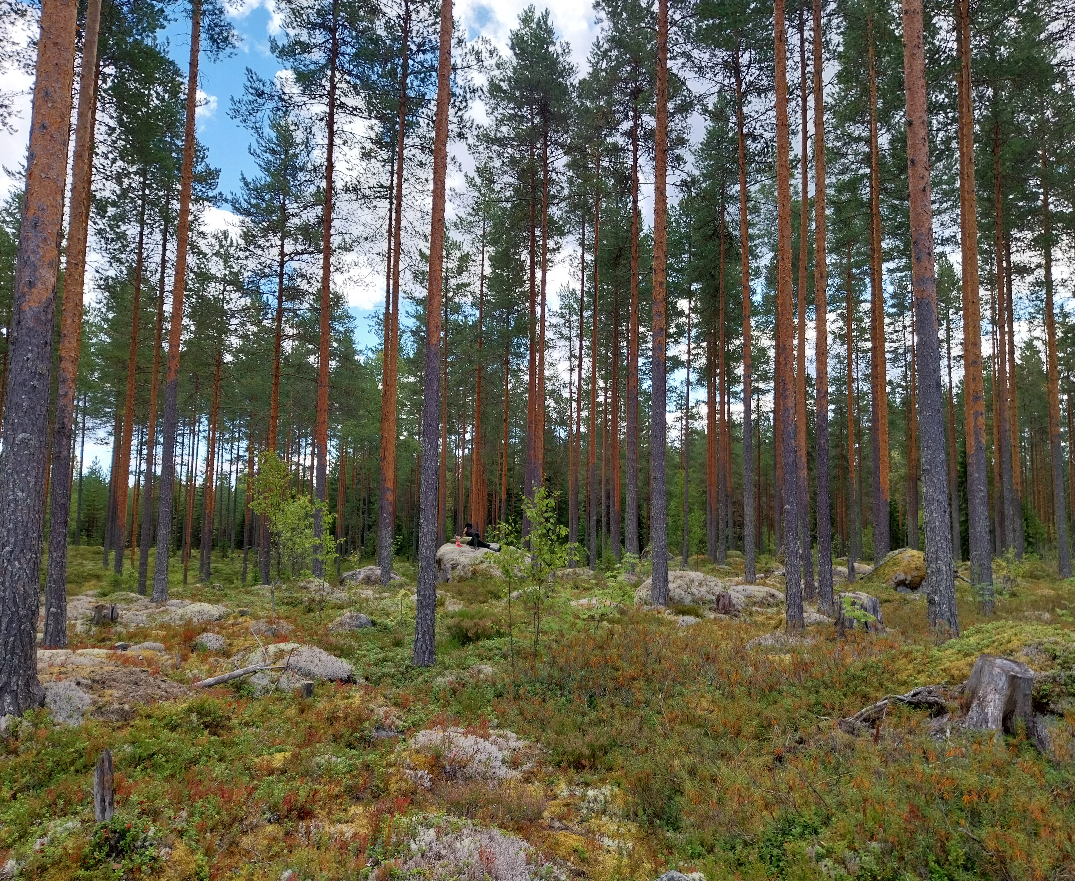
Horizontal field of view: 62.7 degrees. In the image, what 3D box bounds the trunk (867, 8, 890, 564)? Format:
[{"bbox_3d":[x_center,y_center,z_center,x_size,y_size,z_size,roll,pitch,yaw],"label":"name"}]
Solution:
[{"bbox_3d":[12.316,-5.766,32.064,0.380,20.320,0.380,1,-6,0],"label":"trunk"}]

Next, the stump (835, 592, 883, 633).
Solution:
[{"bbox_3d":[4.703,2.502,12.900,0.680,0.560,0.630,-1,-6,20],"label":"stump"}]

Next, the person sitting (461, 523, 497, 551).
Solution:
[{"bbox_3d":[-1.741,2.977,27.000,1.050,0.800,0.500,-1,-6,17],"label":"person sitting"}]

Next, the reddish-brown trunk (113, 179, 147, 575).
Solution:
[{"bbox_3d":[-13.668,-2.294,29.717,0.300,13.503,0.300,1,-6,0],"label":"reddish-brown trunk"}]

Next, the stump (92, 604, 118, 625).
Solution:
[{"bbox_3d":[-6.964,2.792,14.200,0.420,0.340,0.380,4,-7,-25],"label":"stump"}]

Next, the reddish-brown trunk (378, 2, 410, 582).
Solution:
[{"bbox_3d":[-4.419,-5.009,27.792,0.330,18.684,0.330,1,-6,0],"label":"reddish-brown trunk"}]

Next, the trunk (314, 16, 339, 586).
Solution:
[{"bbox_3d":[-6.913,-5.243,29.003,0.320,19.299,0.320,0,-6,0],"label":"trunk"}]

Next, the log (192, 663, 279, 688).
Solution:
[{"bbox_3d":[-3.043,2.377,8.950,0.901,0.100,0.100,-5,-1,-42],"label":"log"}]

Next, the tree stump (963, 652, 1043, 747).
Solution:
[{"bbox_3d":[3.121,1.721,5.900,0.510,0.550,0.480,-2,-7,27],"label":"tree stump"}]

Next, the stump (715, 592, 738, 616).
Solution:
[{"bbox_3d":[3.484,3.018,16.300,0.380,0.420,0.360,0,-6,12],"label":"stump"}]

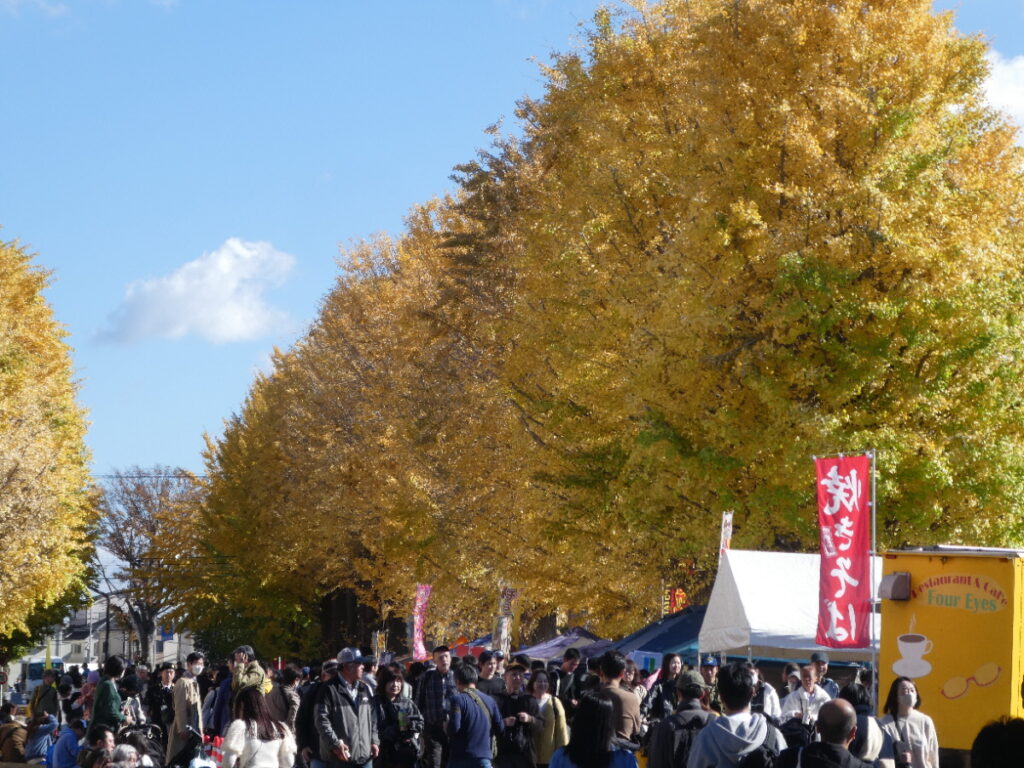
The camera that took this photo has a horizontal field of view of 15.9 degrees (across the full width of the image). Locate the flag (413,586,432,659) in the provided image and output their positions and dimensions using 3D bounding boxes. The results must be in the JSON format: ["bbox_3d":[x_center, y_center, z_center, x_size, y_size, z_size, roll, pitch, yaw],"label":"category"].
[{"bbox_3d":[-2.135,5.657,87.000,0.100,1.820,0.550,-4,-6,41],"label":"flag"}]

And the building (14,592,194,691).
[{"bbox_3d":[-29.995,18.954,270.000,13.200,7.200,9.500,0,-4,-6],"label":"building"}]

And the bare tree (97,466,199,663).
[{"bbox_3d":[-19.765,10.823,200.000,6.800,12.800,6.800,0,-4,0],"label":"bare tree"}]

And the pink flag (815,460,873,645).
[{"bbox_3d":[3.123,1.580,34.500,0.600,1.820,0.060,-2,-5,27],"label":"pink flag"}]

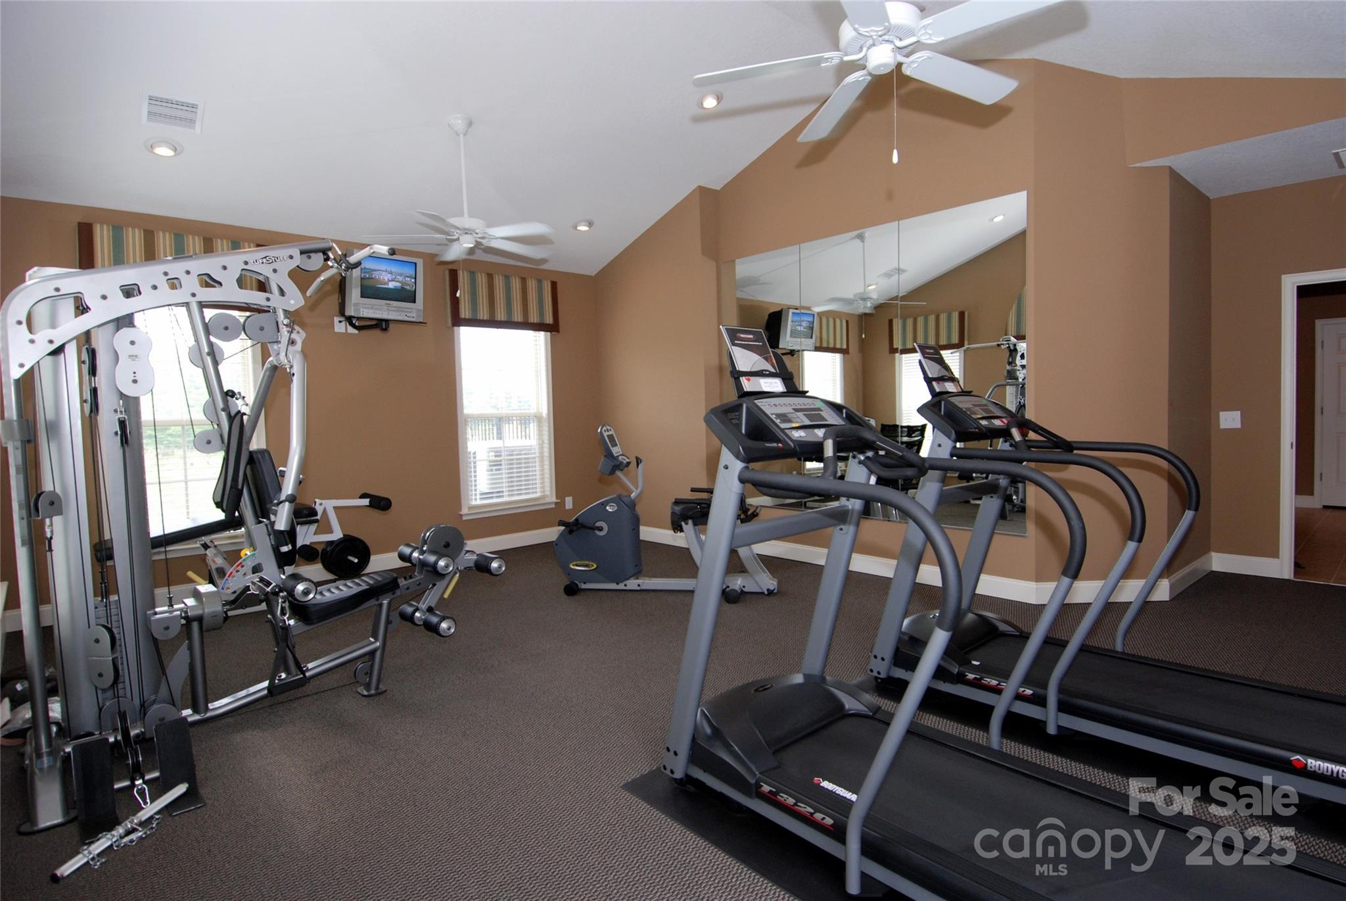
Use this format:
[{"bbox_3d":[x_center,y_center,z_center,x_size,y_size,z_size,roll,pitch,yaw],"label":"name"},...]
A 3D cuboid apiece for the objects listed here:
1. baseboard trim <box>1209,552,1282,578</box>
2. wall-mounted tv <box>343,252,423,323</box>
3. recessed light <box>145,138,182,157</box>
[{"bbox_3d":[4.136,0.829,4.867,0.018,0.134,0.378,-4,4,-41],"label":"baseboard trim"},{"bbox_3d":[-2.449,-1.331,5.624,0.540,0.500,0.460,-4,12,-41],"label":"wall-mounted tv"},{"bbox_3d":[-3.266,-1.936,4.317,0.200,0.040,0.200,-4,-14,-41],"label":"recessed light"}]

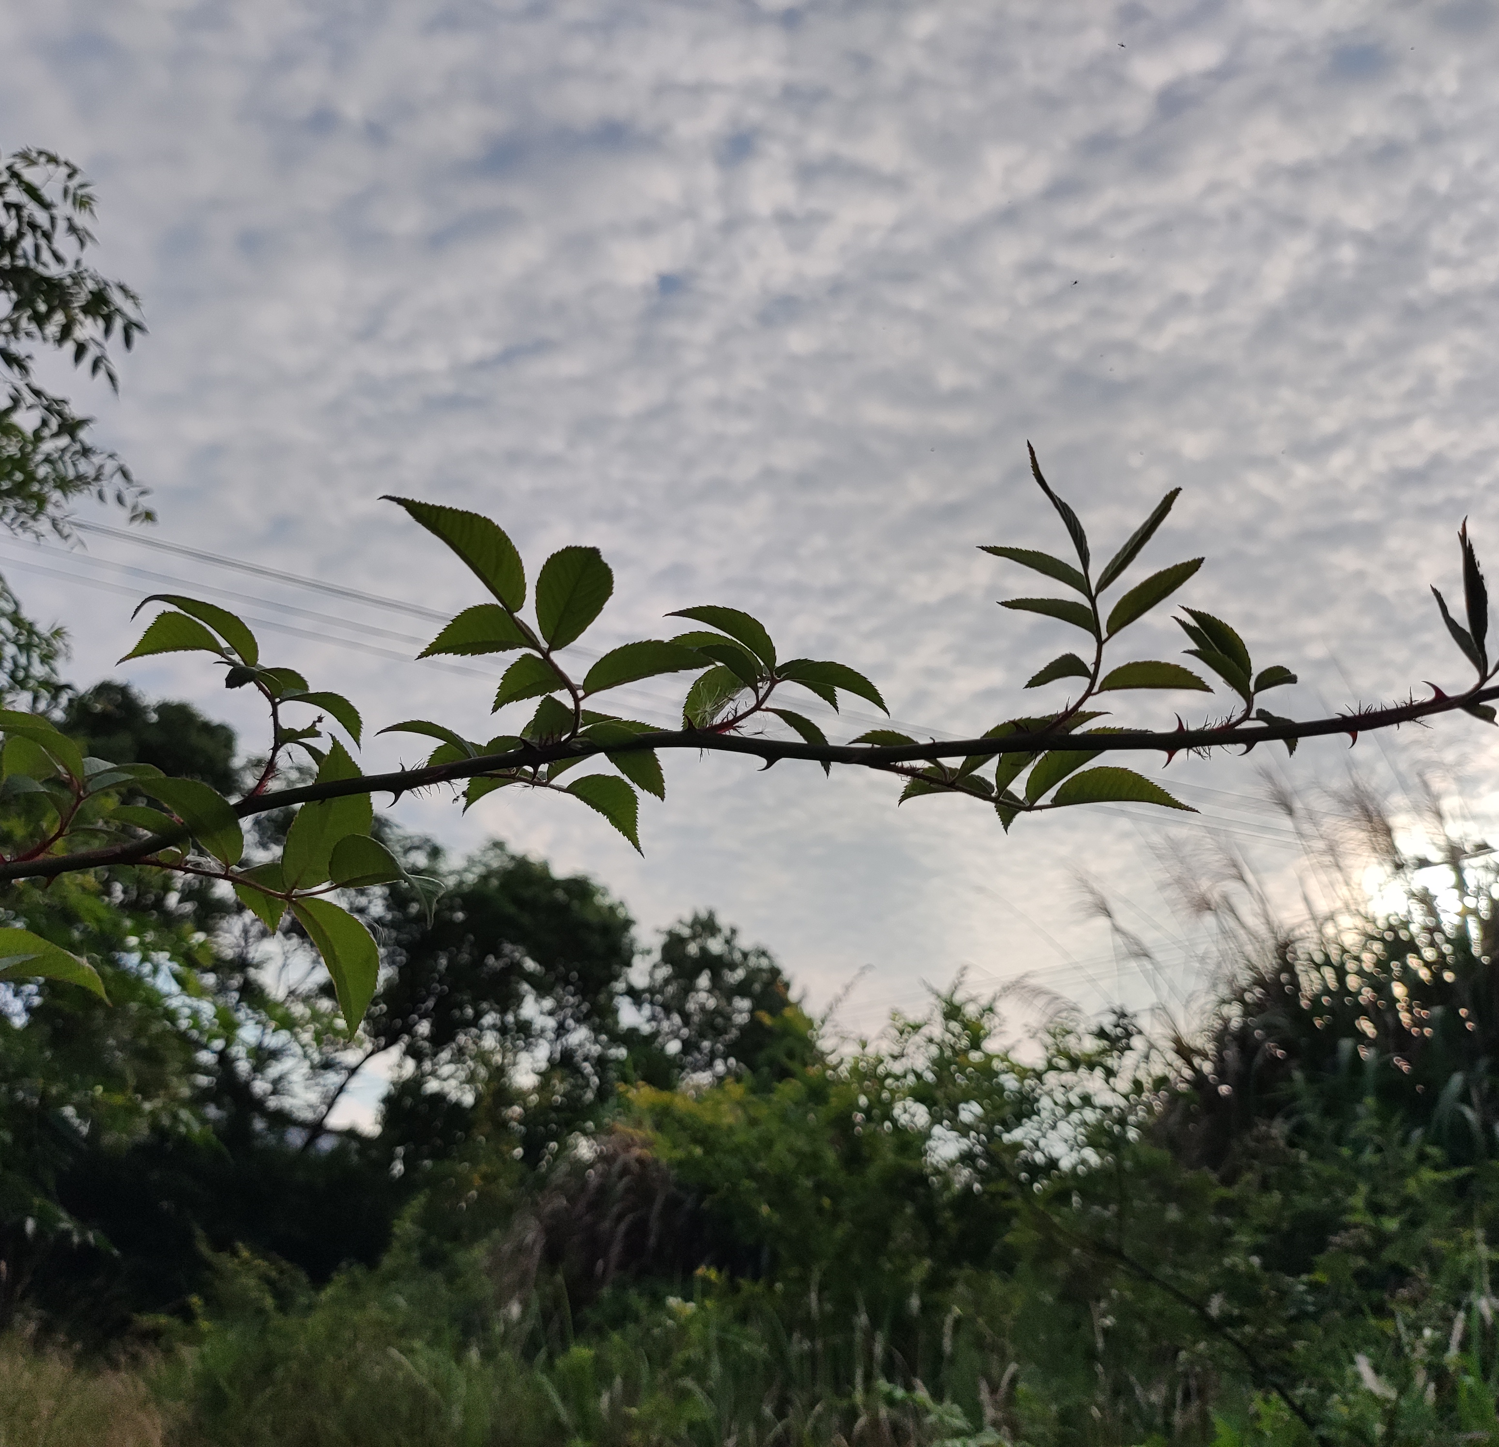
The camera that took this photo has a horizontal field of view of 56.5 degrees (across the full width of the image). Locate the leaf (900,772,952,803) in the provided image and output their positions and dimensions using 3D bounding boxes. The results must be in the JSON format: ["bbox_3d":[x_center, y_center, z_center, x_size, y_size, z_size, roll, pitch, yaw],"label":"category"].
[{"bbox_3d":[0.058,0.020,0.446,0.020,0.006,0.014,-21,-50,18],"label":"leaf"}]

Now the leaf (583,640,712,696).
[{"bbox_3d":[-0.029,-0.015,0.385,0.038,0.006,0.018,-15,-34,-6],"label":"leaf"}]

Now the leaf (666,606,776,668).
[{"bbox_3d":[-0.008,-0.024,0.388,0.033,0.007,0.016,26,-28,6],"label":"leaf"}]

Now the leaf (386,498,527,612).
[{"bbox_3d":[-0.096,-0.055,0.455,0.055,0.009,0.024,40,-47,0],"label":"leaf"}]

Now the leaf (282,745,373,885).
[{"bbox_3d":[-0.135,0.029,0.448,0.026,0.050,0.008,12,-5,5],"label":"leaf"}]

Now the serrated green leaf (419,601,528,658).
[{"bbox_3d":[-0.076,-0.026,0.387,0.032,0.006,0.019,-5,-38,6],"label":"serrated green leaf"}]

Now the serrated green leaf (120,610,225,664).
[{"bbox_3d":[-0.168,-0.024,0.405,0.034,0.008,0.016,-2,-36,10],"label":"serrated green leaf"}]

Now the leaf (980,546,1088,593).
[{"bbox_3d":[0.086,-0.047,0.420,0.035,0.006,0.015,23,-19,0],"label":"leaf"}]

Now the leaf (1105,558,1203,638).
[{"bbox_3d":[0.121,-0.038,0.420,0.038,0.006,0.016,-38,-22,0],"label":"leaf"}]

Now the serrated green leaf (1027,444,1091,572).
[{"bbox_3d":[0.094,-0.065,0.420,0.006,0.046,0.012,-23,-8,0],"label":"serrated green leaf"}]

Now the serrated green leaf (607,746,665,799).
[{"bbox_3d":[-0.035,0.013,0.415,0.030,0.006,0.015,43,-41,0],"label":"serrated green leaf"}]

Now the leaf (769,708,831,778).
[{"bbox_3d":[0.017,0.006,0.460,0.006,0.028,0.013,-41,0,-11],"label":"leaf"}]

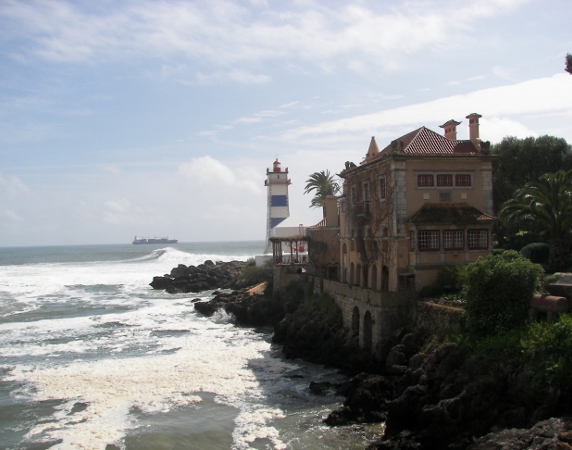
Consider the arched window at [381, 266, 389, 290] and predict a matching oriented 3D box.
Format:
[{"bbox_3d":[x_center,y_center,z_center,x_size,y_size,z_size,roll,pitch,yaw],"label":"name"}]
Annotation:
[{"bbox_3d":[8.665,4.668,54.340,0.300,2.200,1.200,-1,-1,-15],"label":"arched window"}]

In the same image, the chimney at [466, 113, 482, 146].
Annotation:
[{"bbox_3d":[17.556,-8.895,58.118,1.050,3.000,1.050,0,-2,-38],"label":"chimney"}]

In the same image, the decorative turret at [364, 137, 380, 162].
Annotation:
[{"bbox_3d":[8.581,-7.562,61.686,1.300,2.350,1.300,-1,-1,-15],"label":"decorative turret"}]

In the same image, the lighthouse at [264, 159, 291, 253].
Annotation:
[{"bbox_3d":[-1.575,-3.821,131.000,5.400,20.200,5.400,-1,-1,-7],"label":"lighthouse"}]

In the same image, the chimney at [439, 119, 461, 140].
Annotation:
[{"bbox_3d":[15.524,-9.022,59.137,1.500,2.000,1.500,-2,-2,38],"label":"chimney"}]

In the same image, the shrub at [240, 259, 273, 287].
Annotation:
[{"bbox_3d":[-5.034,7.841,103.000,5.600,4.600,5.000,-1,-1,0],"label":"shrub"}]

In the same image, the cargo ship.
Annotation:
[{"bbox_3d":[-564.663,67.067,2700.000,198.000,32.000,28.000,-1,-1,0],"label":"cargo ship"}]

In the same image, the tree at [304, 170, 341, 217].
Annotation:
[{"bbox_3d":[5.210,-1.861,86.000,5.900,11.400,5.900,-1,-1,0],"label":"tree"}]

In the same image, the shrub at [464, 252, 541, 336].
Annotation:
[{"bbox_3d":[14.291,4.567,41.000,4.900,5.500,4.600,-2,-1,19],"label":"shrub"}]

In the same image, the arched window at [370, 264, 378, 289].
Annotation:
[{"bbox_3d":[8.063,4.796,56.784,0.300,2.250,1.200,-1,-1,-15],"label":"arched window"}]

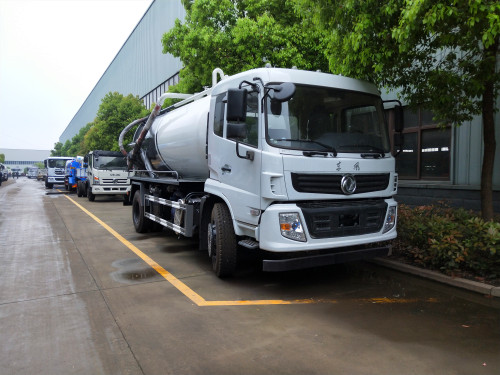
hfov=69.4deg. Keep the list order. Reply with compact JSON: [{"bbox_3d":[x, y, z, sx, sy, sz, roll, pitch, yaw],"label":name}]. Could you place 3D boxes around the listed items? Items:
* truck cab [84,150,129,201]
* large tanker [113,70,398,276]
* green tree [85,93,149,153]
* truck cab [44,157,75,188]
[{"bbox_3d":[-8.156,-0.633,20.526,2.200,2.550,5.900,-1,3,-30],"label":"truck cab"},{"bbox_3d":[-0.707,-0.518,8.180,2.600,3.400,8.150,-1,3,-29],"label":"large tanker"},{"bbox_3d":[-11.646,-4.034,31.354,5.500,8.400,5.500,-1,3,-30],"label":"green tree"},{"bbox_3d":[-17.868,-1.363,34.351,2.500,2.800,7.800,-1,3,-30],"label":"truck cab"}]

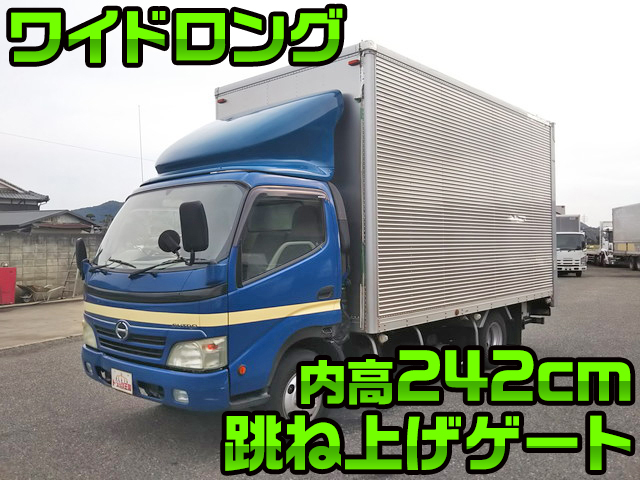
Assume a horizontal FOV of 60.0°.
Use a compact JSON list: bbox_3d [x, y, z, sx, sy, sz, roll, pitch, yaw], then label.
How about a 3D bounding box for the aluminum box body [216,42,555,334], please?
[{"bbox_3d":[1.149,-0.453,7.375,2.199,2.620,4.535,-1,-1,43],"label":"aluminum box body"}]

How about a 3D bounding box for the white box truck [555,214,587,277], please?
[{"bbox_3d":[12.578,0.326,29.174,1.780,3.080,5.100,-1,-1,14],"label":"white box truck"}]

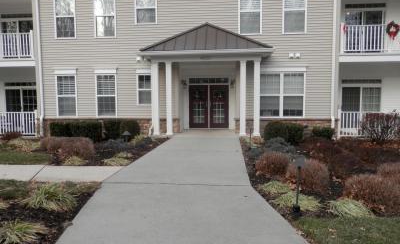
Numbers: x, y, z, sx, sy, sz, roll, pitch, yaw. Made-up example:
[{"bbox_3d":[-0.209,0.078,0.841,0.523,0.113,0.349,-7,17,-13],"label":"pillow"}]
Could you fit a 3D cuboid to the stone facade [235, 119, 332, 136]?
[{"bbox_3d":[3.403,0.227,11.820,3.871,0.740,0.250,0,4,5],"label":"stone facade"}]

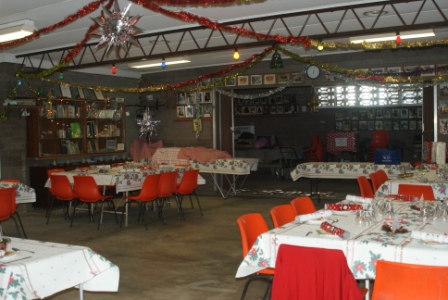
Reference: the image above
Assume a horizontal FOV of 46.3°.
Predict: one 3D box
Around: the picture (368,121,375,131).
[{"bbox_3d":[3.996,-0.654,14.196,0.190,0.250,0.025,0,3,27],"label":"picture"}]

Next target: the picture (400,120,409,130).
[{"bbox_3d":[4.757,-0.640,13.791,0.190,0.250,0.025,0,3,27],"label":"picture"}]

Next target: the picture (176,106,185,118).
[{"bbox_3d":[-0.925,-0.804,11.219,0.197,0.257,0.025,1,3,29],"label":"picture"}]

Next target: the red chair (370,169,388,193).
[{"bbox_3d":[2.360,0.714,7.380,0.500,0.775,0.450,1,4,27],"label":"red chair"}]

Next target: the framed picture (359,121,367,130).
[{"bbox_3d":[3.541,-0.625,13.339,0.190,0.240,0.025,1,4,25],"label":"framed picture"}]

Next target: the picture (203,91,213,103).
[{"bbox_3d":[-0.353,-1.143,11.395,0.220,0.265,0.025,0,3,27],"label":"picture"}]

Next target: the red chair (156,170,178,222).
[{"bbox_3d":[-0.984,0.750,8.569,0.530,0.795,0.490,0,2,31],"label":"red chair"}]

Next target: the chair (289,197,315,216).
[{"bbox_3d":[0.912,0.861,4.889,0.520,0.790,0.500,1,3,35],"label":"chair"}]

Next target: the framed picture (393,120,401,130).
[{"bbox_3d":[4.640,-0.654,14.060,0.183,0.250,0.030,0,2,31],"label":"framed picture"}]

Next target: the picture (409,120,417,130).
[{"bbox_3d":[4.933,-0.636,13.695,0.190,0.250,0.025,0,3,27],"label":"picture"}]

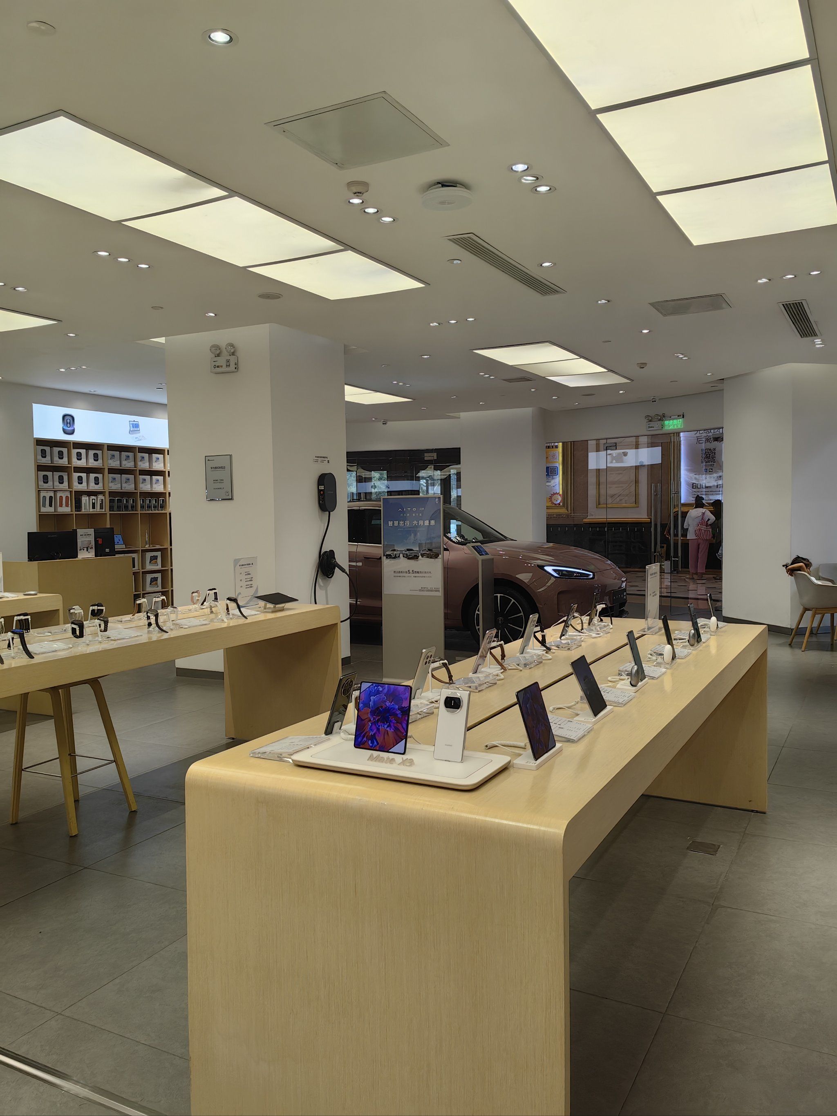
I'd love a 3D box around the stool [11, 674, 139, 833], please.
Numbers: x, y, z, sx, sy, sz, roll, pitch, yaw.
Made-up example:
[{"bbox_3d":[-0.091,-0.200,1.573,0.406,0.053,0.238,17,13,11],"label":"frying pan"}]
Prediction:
[{"bbox_3d":[-1.711,0.895,4.291,0.430,0.780,0.430,1,3,28],"label":"stool"}]

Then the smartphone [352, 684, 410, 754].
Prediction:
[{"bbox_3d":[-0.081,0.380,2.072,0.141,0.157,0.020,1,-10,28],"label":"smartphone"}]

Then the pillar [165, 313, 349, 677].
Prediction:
[{"bbox_3d":[-1.470,-0.479,8.208,1.165,3.100,1.165,1,3,28],"label":"pillar"}]

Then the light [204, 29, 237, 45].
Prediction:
[{"bbox_3d":[-0.673,-1.775,2.950,0.109,0.035,0.109,-1,3,0],"label":"light"}]

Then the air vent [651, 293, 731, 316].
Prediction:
[{"bbox_3d":[2.140,-1.978,6.803,0.550,0.030,0.540,1,4,28],"label":"air vent"}]

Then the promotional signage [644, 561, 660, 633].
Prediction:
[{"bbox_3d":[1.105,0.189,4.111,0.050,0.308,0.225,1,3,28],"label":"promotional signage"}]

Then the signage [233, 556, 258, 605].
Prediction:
[{"bbox_3d":[-1.026,0.143,5.216,0.060,0.290,0.220,1,4,28],"label":"signage"}]

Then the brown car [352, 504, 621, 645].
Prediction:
[{"bbox_3d":[0.070,0.111,10.317,4.770,1.610,1.930,1,4,32],"label":"brown car"}]

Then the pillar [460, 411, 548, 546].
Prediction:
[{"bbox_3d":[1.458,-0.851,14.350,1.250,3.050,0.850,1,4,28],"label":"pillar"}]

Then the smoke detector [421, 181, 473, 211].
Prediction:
[{"bbox_3d":[0.141,-1.770,4.268,0.245,0.070,0.245,-1,3,0],"label":"smoke detector"}]

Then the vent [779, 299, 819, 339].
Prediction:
[{"bbox_3d":[3.257,-2.025,7.392,0.200,0.030,1.650,1,4,28],"label":"vent"}]

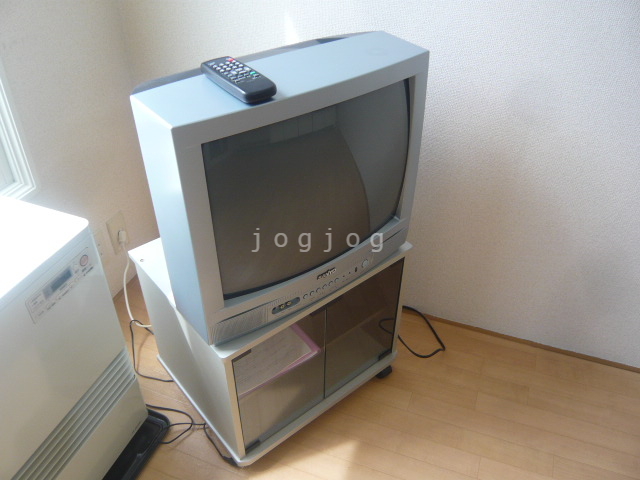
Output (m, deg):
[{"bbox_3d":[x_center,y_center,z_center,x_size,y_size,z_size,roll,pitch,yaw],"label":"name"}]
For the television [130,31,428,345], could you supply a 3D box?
[{"bbox_3d":[-0.142,-0.184,1.125,0.544,0.450,0.475,-26,45,-31],"label":"television"}]

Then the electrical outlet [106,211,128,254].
[{"bbox_3d":[-0.614,-0.022,1.571,0.015,0.120,0.070,12,38,16],"label":"electrical outlet"}]

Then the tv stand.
[{"bbox_3d":[-0.108,0.201,1.345,0.526,0.429,0.438,-26,45,-31],"label":"tv stand"}]

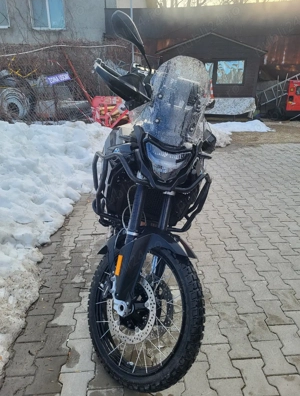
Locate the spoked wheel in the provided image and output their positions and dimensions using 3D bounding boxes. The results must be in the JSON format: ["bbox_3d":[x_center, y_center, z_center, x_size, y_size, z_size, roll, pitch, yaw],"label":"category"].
[{"bbox_3d":[-0.050,0.519,1.433,0.700,0.700,0.105,22,2,43],"label":"spoked wheel"}]

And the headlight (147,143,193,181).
[{"bbox_3d":[0.085,-0.159,1.365,0.205,0.145,0.125,11,20,-13],"label":"headlight"}]

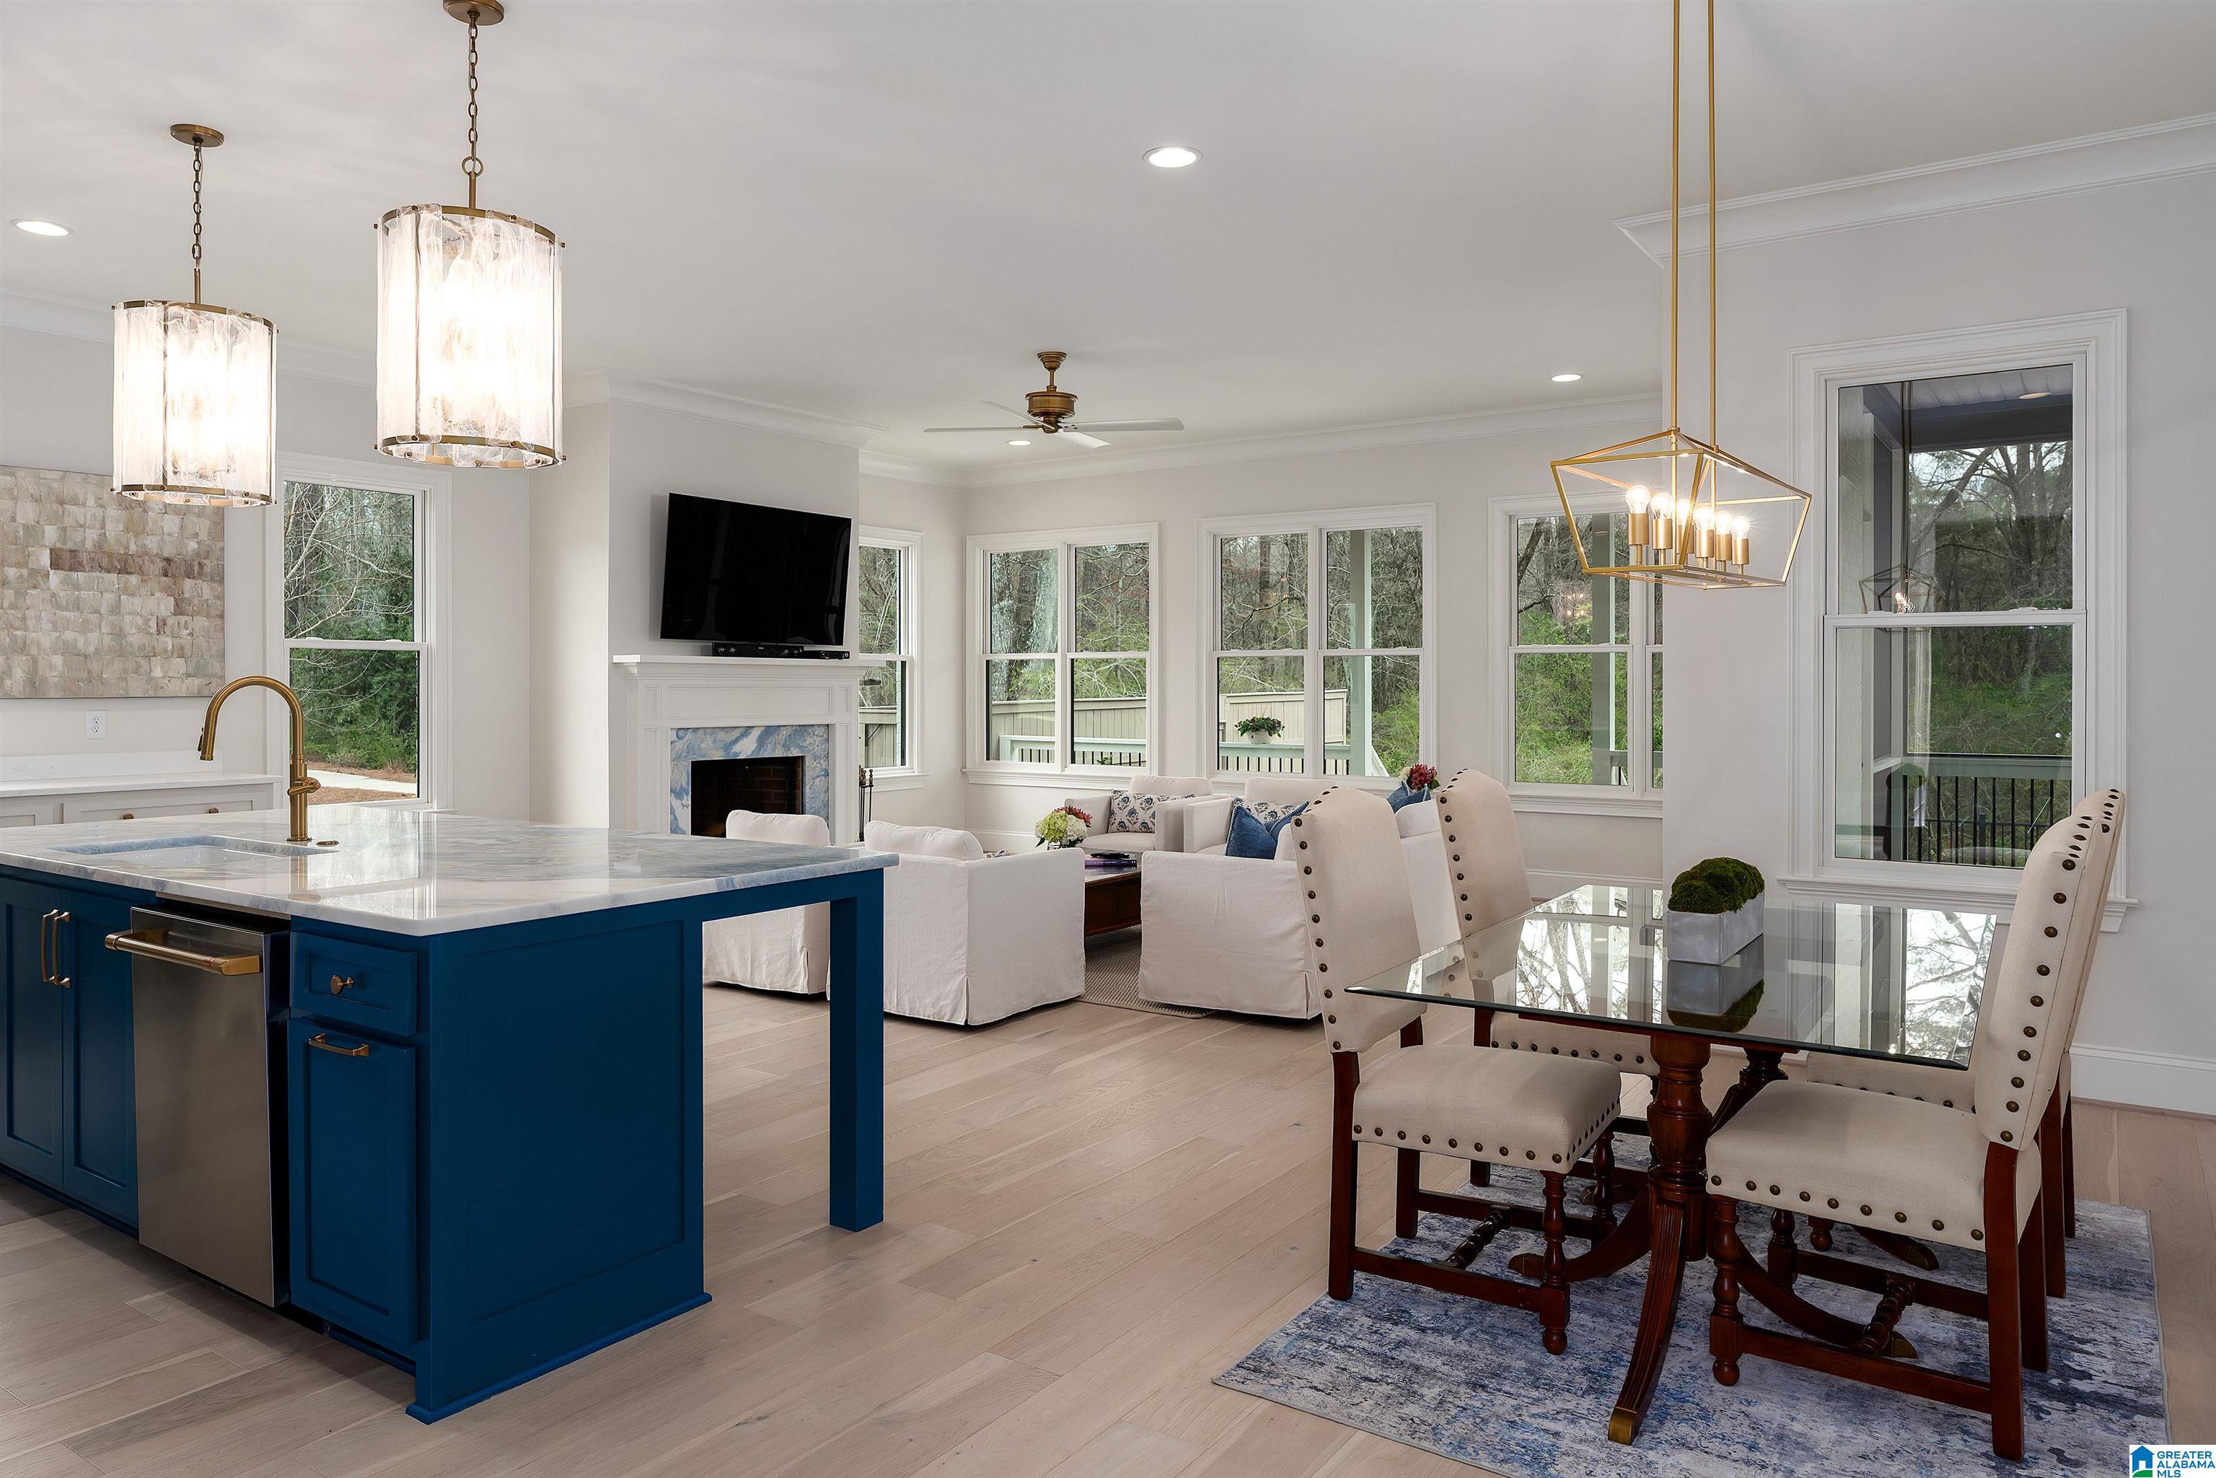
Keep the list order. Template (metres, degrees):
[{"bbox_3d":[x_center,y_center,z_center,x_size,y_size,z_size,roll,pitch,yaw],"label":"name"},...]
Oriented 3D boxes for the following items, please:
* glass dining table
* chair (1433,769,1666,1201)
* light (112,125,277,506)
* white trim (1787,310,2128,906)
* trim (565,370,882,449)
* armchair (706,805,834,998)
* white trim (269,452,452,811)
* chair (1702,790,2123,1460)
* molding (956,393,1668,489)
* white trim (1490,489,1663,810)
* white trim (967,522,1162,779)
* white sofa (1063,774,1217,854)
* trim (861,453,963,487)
[{"bbox_3d":[1.385,0.848,3.361,1.060,0.750,1.840,1,2,33],"label":"glass dining table"},{"bbox_3d":[1.271,0.643,4.026,0.625,1.100,0.485,1,2,34],"label":"chair"},{"bbox_3d":[-2.791,-1.290,4.550,0.430,1.120,0.430,1,2,33],"label":"light"},{"bbox_3d":[2.824,-0.427,4.979,1.000,1.890,0.100,1,2,33],"label":"white trim"},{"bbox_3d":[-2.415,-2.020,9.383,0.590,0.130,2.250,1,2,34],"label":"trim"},{"bbox_3d":[-1.474,0.733,7.033,0.820,0.800,0.780,1,2,31],"label":"armchair"},{"bbox_3d":[-3.754,-0.464,7.467,0.100,1.860,0.974,1,2,33],"label":"white trim"},{"bbox_3d":[1.509,0.678,2.813,0.640,1.130,0.500,1,2,37],"label":"chair"},{"bbox_3d":[1.330,-1.944,9.731,5.800,0.150,0.130,1,2,33],"label":"molding"},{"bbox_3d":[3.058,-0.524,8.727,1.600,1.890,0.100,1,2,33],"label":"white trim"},{"bbox_3d":[-0.379,-0.660,11.612,1.888,1.954,0.110,1,2,34],"label":"white trim"},{"bbox_3d":[0.249,0.622,8.899,0.700,0.800,0.750,1,2,34],"label":"white sofa"},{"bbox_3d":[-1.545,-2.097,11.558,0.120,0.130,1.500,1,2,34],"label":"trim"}]

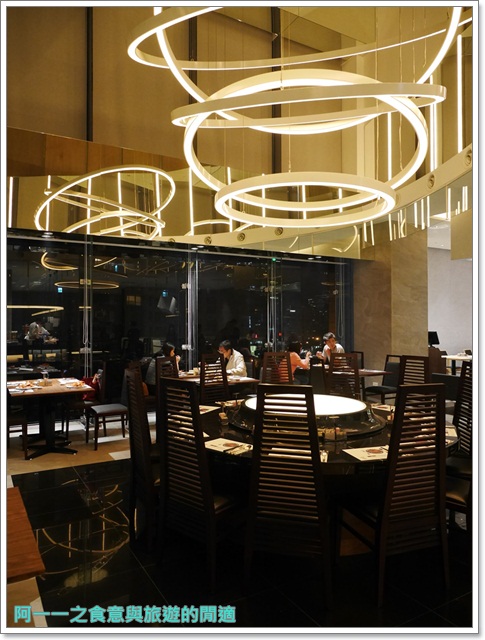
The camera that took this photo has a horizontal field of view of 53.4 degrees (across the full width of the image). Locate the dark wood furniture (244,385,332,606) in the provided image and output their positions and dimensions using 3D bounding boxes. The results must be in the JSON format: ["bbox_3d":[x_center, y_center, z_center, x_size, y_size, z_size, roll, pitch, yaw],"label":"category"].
[{"bbox_3d":[0.289,0.952,2.844,0.464,1.197,0.536,0,0,13],"label":"dark wood furniture"}]

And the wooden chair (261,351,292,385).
[{"bbox_3d":[0.401,0.951,4.947,0.464,1.197,0.536,0,0,-6],"label":"wooden chair"}]

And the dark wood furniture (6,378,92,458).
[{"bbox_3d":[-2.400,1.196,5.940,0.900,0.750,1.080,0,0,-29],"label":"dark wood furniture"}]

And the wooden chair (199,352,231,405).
[{"bbox_3d":[-0.136,0.962,4.717,0.470,1.210,0.580,0,0,-36],"label":"wooden chair"}]

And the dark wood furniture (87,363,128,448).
[{"bbox_3d":[-1.635,1.061,6.122,0.560,1.020,0.460,0,0,-29],"label":"dark wood furniture"}]

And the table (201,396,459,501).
[{"bbox_3d":[0.496,1.164,3.846,2.250,0.800,2.250,0,0,0],"label":"table"}]

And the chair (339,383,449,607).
[{"bbox_3d":[0.892,0.952,2.880,0.464,1.197,0.536,0,0,-20],"label":"chair"}]

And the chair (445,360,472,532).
[{"bbox_3d":[1.563,0.952,3.859,0.536,1.197,0.464,0,0,1],"label":"chair"}]

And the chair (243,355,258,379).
[{"bbox_3d":[-0.080,1.073,7.551,0.550,0.950,0.460,0,0,-28],"label":"chair"}]

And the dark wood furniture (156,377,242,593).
[{"bbox_3d":[-0.213,0.952,3.054,0.464,1.197,0.536,0,0,39],"label":"dark wood furniture"}]

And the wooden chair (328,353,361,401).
[{"bbox_3d":[0.950,0.962,4.794,0.470,1.210,0.580,0,0,26],"label":"wooden chair"}]

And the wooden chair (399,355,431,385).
[{"bbox_3d":[1.421,0.951,4.442,0.536,1.197,0.464,0,0,-33],"label":"wooden chair"}]

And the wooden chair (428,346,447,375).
[{"bbox_3d":[4.520,1.112,11.297,0.500,0.950,0.500,0,0,-29],"label":"wooden chair"}]

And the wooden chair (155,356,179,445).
[{"bbox_3d":[-0.469,0.960,4.287,0.580,1.210,0.470,0,0,24],"label":"wooden chair"}]

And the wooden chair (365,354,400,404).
[{"bbox_3d":[2.320,1.073,7.681,0.550,0.950,0.460,0,0,-28],"label":"wooden chair"}]

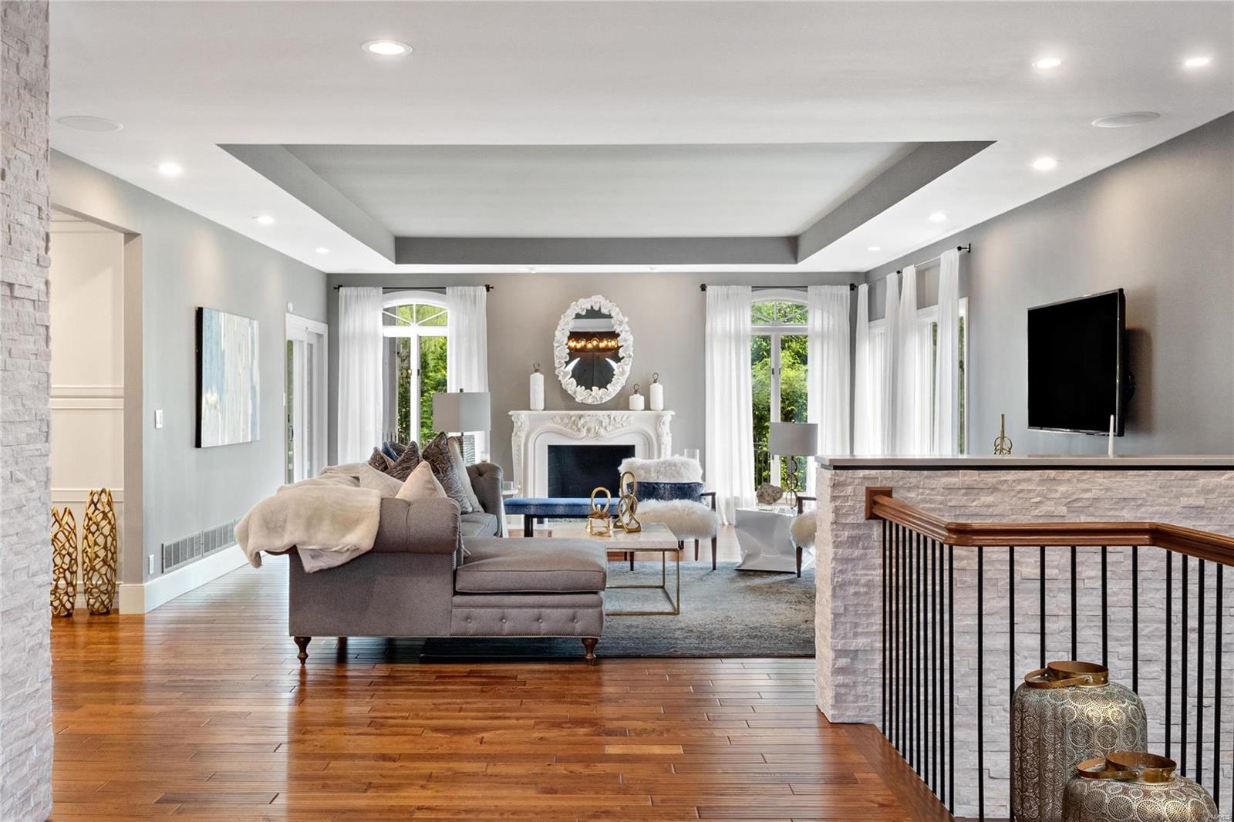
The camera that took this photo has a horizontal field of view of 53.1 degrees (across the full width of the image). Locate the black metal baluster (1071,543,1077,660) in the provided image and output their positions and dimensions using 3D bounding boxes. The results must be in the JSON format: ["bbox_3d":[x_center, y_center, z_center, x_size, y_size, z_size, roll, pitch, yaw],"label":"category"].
[{"bbox_3d":[1.489,0.883,4.020,0.014,0.890,0.014,0,1,-1],"label":"black metal baluster"}]

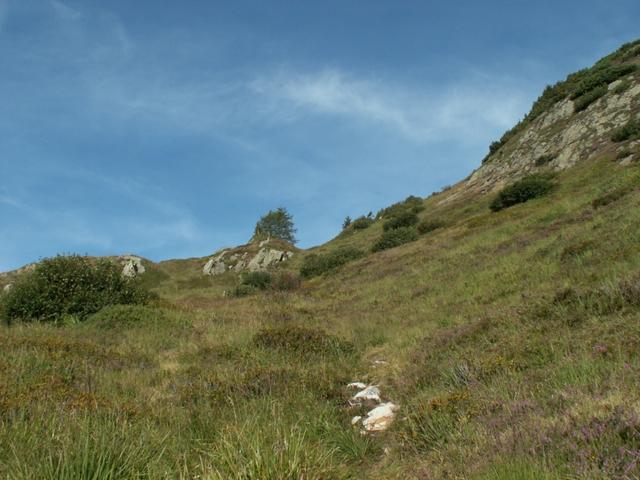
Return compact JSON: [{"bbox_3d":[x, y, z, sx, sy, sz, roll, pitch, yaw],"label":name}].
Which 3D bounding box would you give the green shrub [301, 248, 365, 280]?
[{"bbox_3d":[0.586,1.147,33.000,3.231,1.534,2.100,0,-3,1],"label":"green shrub"}]

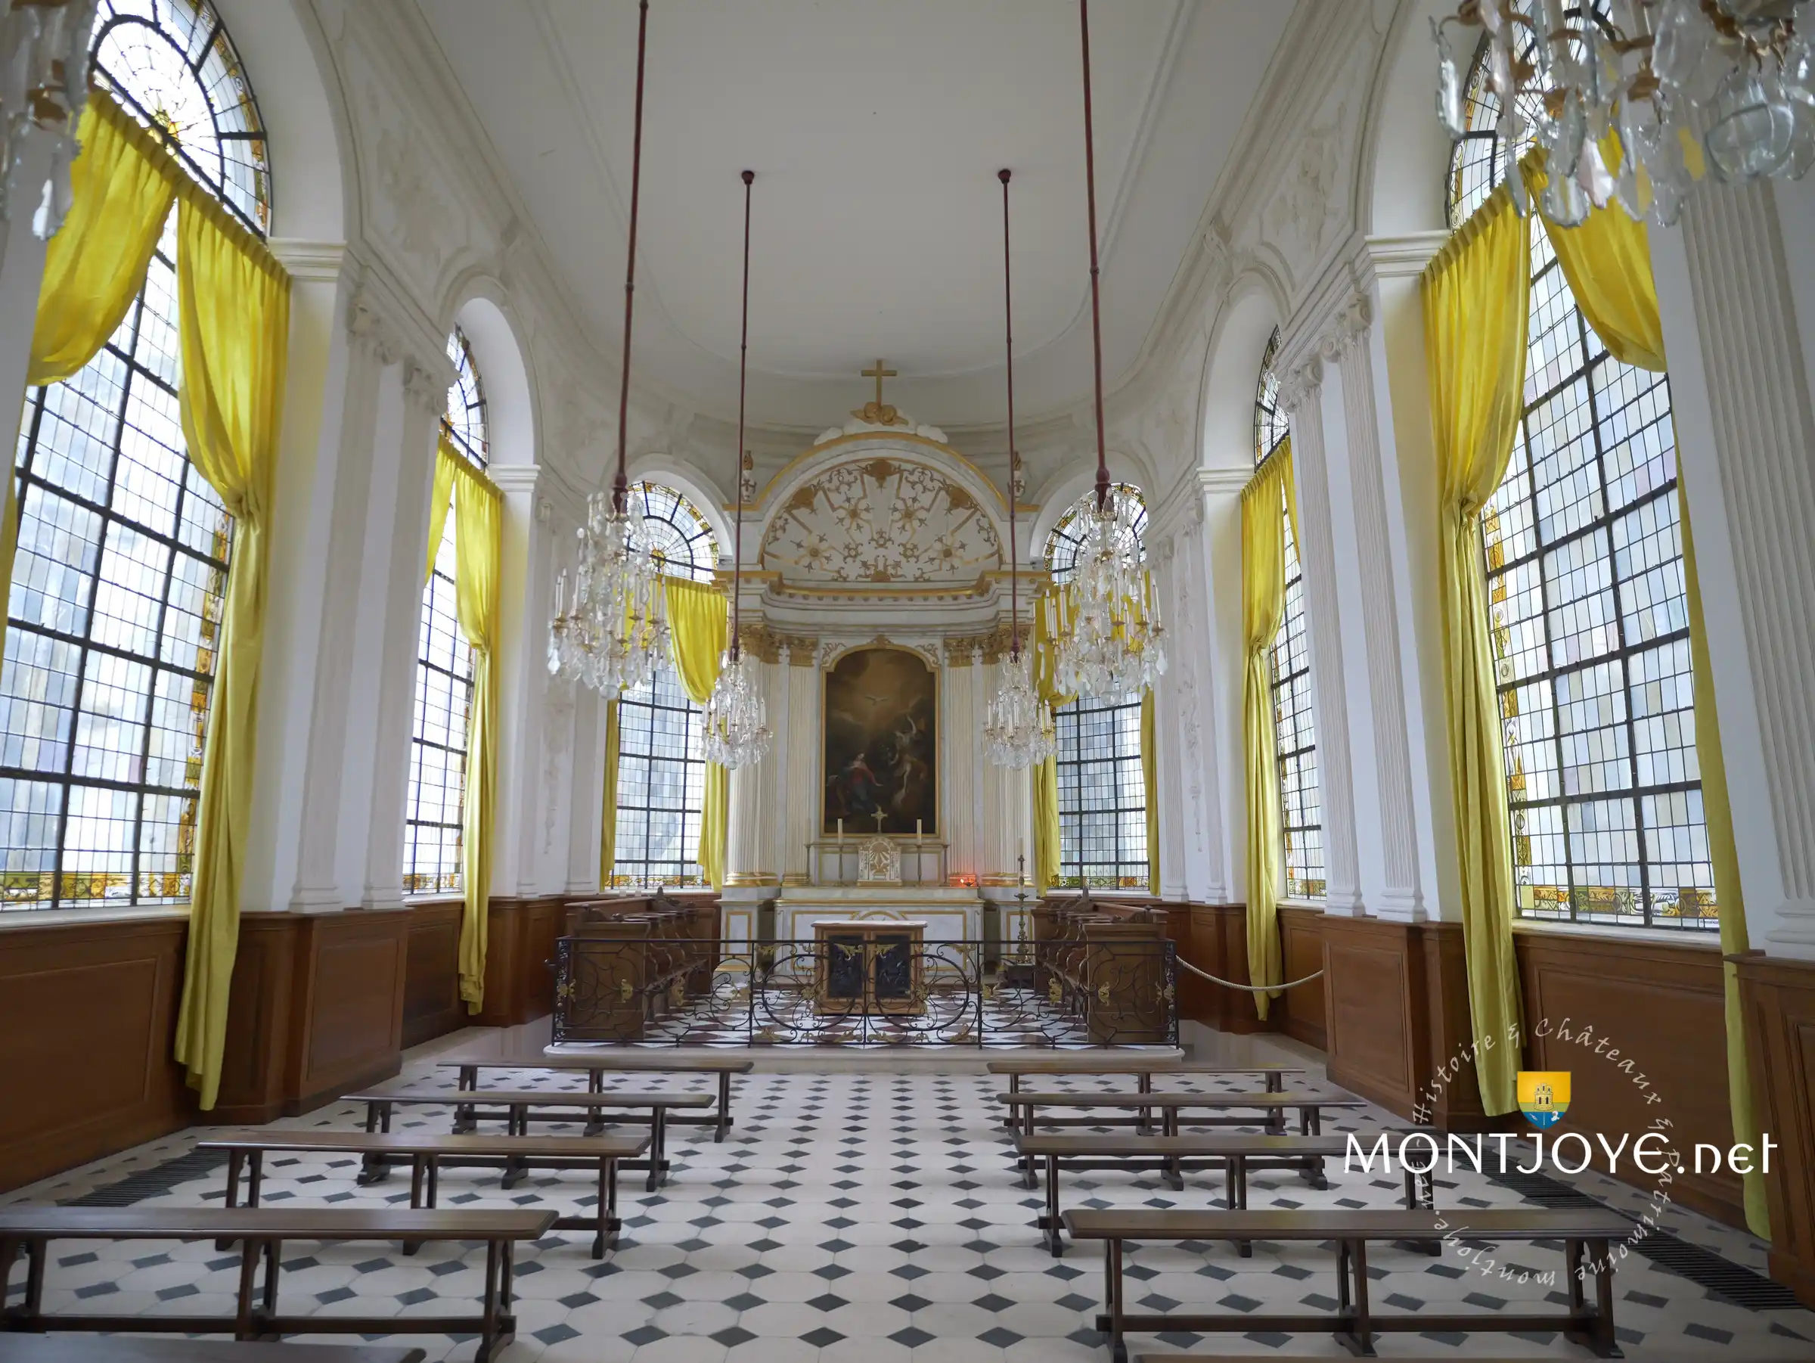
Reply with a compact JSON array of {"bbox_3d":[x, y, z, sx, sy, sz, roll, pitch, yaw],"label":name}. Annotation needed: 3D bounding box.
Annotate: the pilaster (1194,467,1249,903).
[{"bbox_3d":[3.867,-0.024,12.548,0.656,5.216,0.320,0,-11,-1],"label":"pilaster"}]

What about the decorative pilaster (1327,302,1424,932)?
[{"bbox_3d":[3.586,-0.626,8.074,0.140,4.698,0.592,0,-11,-1],"label":"decorative pilaster"}]

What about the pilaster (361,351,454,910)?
[{"bbox_3d":[-4.217,-0.421,8.961,0.140,4.698,0.592,0,-11,-1],"label":"pilaster"}]

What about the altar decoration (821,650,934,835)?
[{"bbox_3d":[-0.418,0.914,16.545,1.862,3.013,0.150,0,-11,-1],"label":"altar decoration"}]

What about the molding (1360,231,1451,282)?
[{"bbox_3d":[3.817,-3.234,7.987,0.656,0.336,0.150,0,-11,-1],"label":"molding"}]

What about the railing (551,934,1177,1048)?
[{"bbox_3d":[-0.369,2.824,9.557,5.590,0.933,0.341,0,-11,-1],"label":"railing"}]

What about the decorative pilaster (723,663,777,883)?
[{"bbox_3d":[-2.334,1.295,15.118,0.680,3.272,0.420,3,-11,-12],"label":"decorative pilaster"}]

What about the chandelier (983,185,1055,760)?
[{"bbox_3d":[1.181,-2.498,11.479,0.747,6.955,0.747,0,-11,-1],"label":"chandelier"}]

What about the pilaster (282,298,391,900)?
[{"bbox_3d":[-4.206,-0.607,7.981,0.140,4.698,0.592,0,-11,-1],"label":"pilaster"}]

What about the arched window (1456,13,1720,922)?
[{"bbox_3d":[4.303,-1.772,6.669,0.200,6.549,2.600,0,-11,-1],"label":"arched window"}]

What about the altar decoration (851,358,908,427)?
[{"bbox_3d":[-0.450,-4.634,16.836,0.822,1.149,0.280,0,-11,-1],"label":"altar decoration"}]

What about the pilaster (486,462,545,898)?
[{"bbox_3d":[-4.774,-0.084,12.437,0.650,5.184,0.320,0,-11,-1],"label":"pilaster"}]

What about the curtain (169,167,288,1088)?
[{"bbox_3d":[-4.578,-0.217,6.715,0.300,5.840,1.360,0,-11,-1],"label":"curtain"}]

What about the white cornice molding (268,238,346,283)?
[{"bbox_3d":[-4.675,-3.251,8.209,0.611,0.364,0.250,0,-11,-1],"label":"white cornice molding"}]

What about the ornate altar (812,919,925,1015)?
[{"bbox_3d":[-0.420,3.264,11.995,1.287,0.982,0.650,0,-11,-1],"label":"ornate altar"}]

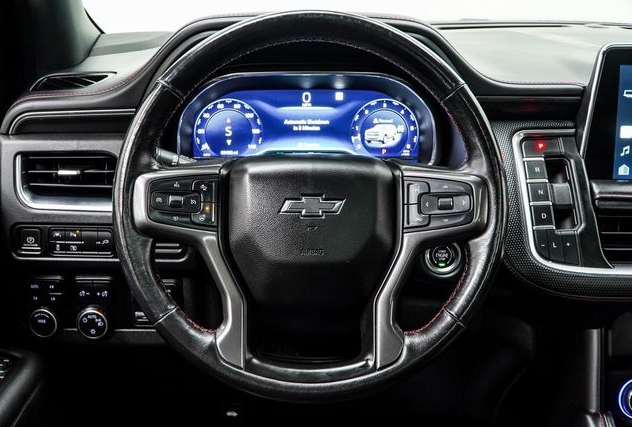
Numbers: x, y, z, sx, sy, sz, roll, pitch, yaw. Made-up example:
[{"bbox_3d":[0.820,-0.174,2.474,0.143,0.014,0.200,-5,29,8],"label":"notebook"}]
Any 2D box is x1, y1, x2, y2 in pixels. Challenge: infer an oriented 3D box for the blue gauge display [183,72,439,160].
[{"bbox_3d":[-0.011,-0.120,0.960,0.332,0.122,0.040,0,2,0],"label":"blue gauge display"}]

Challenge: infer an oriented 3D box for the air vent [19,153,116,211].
[{"bbox_3d":[-0.296,-0.038,0.895,0.123,0.070,0.040,0,0,-2],"label":"air vent"}]

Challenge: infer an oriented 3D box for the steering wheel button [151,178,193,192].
[{"bbox_3d":[-0.142,-0.028,0.738,0.042,0.014,0.008,0,0,0],"label":"steering wheel button"}]

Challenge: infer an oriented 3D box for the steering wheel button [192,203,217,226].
[{"bbox_3d":[-0.110,0.001,0.738,0.024,0.024,0.008,0,0,0],"label":"steering wheel button"}]

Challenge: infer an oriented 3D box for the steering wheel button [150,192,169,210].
[{"bbox_3d":[-0.156,-0.012,0.745,0.018,0.018,0.009,0,0,0],"label":"steering wheel button"}]

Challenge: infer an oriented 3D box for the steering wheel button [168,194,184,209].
[{"bbox_3d":[-0.139,-0.012,0.743,0.015,0.013,0.010,0,0,0],"label":"steering wheel button"}]

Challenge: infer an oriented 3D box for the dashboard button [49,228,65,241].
[{"bbox_3d":[-0.307,0.025,0.885,0.019,0.015,0.010,0,2,-2],"label":"dashboard button"}]

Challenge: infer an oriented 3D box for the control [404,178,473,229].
[{"bbox_3d":[0.123,-0.009,0.746,0.068,0.051,0.014,0,0,0],"label":"control"}]

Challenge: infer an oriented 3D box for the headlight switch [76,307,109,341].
[{"bbox_3d":[-0.263,0.130,0.880,0.037,0.037,0.022,0,3,-3],"label":"headlight switch"}]

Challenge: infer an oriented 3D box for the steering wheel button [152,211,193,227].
[{"bbox_3d":[-0.144,0.005,0.746,0.042,0.016,0.009,0,0,0],"label":"steering wheel button"}]

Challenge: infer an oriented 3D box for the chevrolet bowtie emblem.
[{"bbox_3d":[-0.004,-0.007,0.732,0.066,0.024,0.005,0,0,0],"label":"chevrolet bowtie emblem"}]

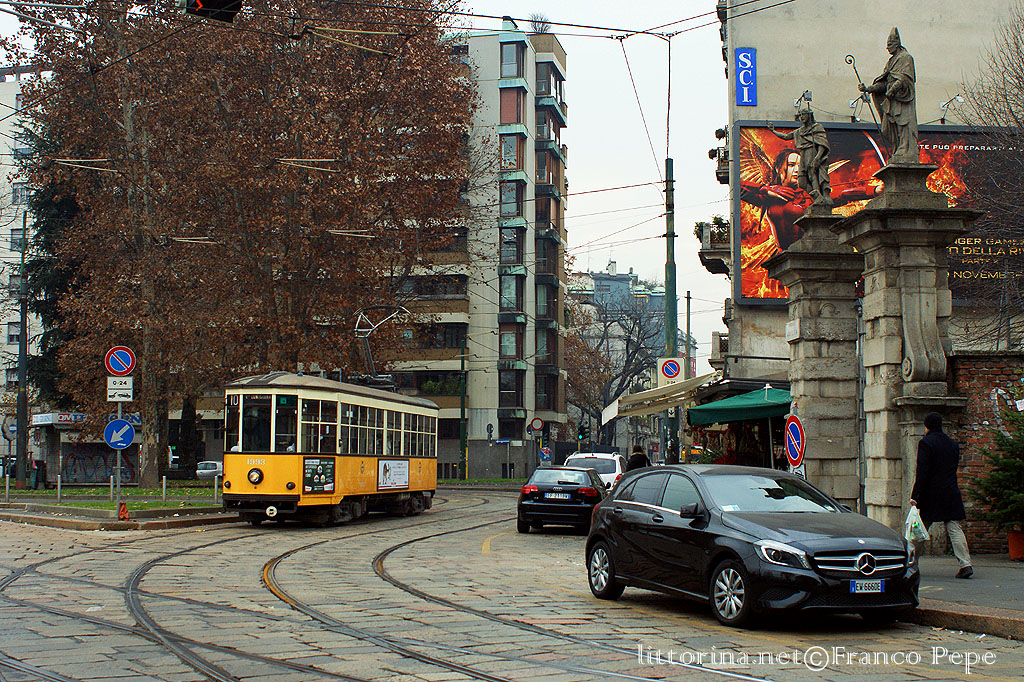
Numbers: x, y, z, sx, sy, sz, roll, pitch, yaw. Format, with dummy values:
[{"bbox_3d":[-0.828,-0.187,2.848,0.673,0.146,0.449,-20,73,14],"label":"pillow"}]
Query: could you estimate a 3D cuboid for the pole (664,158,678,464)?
[{"bbox_3d":[3.529,-0.039,27.917,0.300,8.000,0.300,0,-5,0],"label":"pole"}]

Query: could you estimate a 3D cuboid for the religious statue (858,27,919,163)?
[{"bbox_3d":[5.683,-3.731,19.365,0.900,2.093,0.800,3,-6,-28],"label":"religious statue"}]

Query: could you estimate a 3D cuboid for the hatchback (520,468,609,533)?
[{"bbox_3d":[1.205,3.437,28.326,1.820,1.430,4.270,0,-5,7],"label":"hatchback"}]

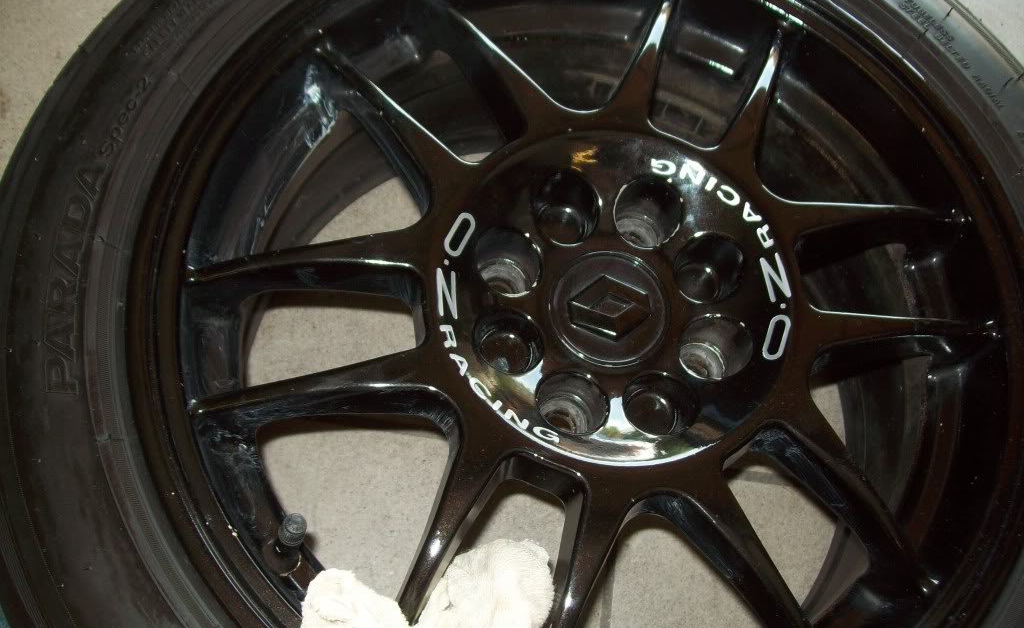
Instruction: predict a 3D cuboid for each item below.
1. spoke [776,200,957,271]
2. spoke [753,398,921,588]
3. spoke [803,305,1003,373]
[{"bbox_3d":[0.168,-0.039,0.516,0.096,0.032,0.022,-2,70,-17],"label":"spoke"},{"bbox_3d":[0.148,0.083,0.466,0.025,0.033,0.100,-35,82,-18],"label":"spoke"},{"bbox_3d":[0.175,0.012,0.498,0.096,0.032,0.022,-2,70,-17],"label":"spoke"}]

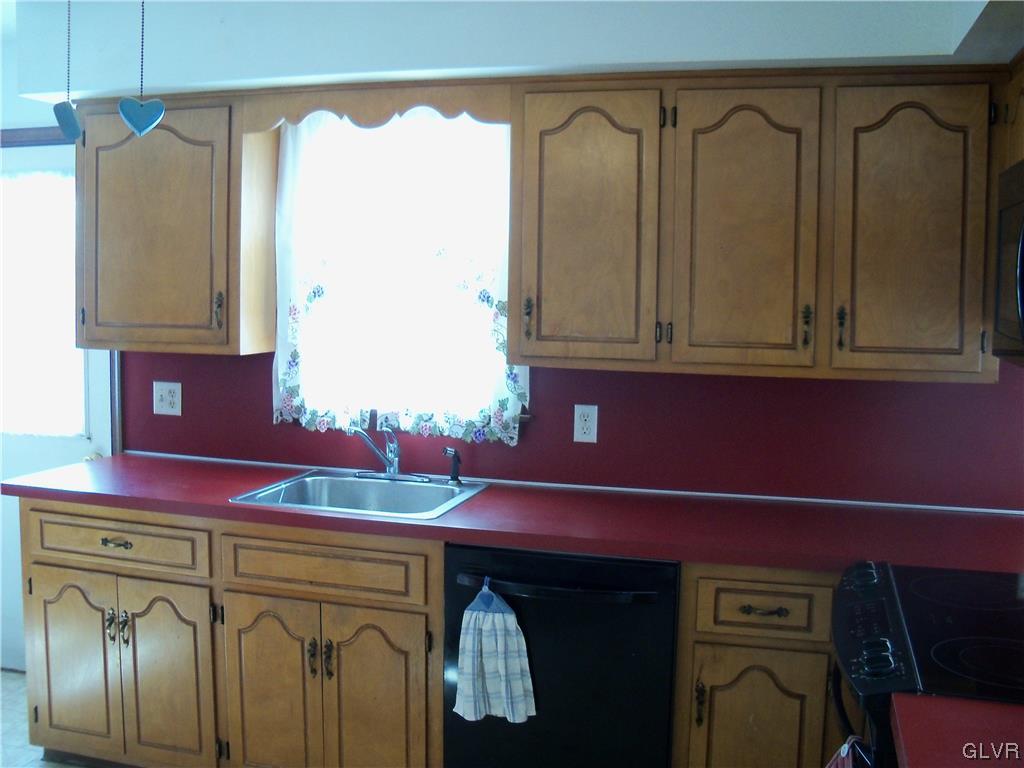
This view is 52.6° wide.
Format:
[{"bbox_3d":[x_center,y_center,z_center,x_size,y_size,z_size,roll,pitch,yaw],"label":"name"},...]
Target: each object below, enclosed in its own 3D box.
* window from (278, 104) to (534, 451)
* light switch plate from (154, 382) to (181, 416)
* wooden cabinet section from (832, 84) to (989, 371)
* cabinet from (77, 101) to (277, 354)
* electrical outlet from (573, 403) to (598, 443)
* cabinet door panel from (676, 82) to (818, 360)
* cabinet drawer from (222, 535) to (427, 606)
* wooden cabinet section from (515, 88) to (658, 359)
[{"bbox_3d":[-0.351,-0.345,3.188,0.850,1.030,0.080,2,5,15],"label":"window"},{"bbox_3d":[-1.180,0.051,3.541,0.115,0.115,0.008,2,5,15],"label":"light switch plate"},{"bbox_3d":[0.984,-0.382,2.555,0.380,0.718,0.020,2,5,15],"label":"wooden cabinet section"},{"bbox_3d":[-1.049,-0.485,3.291,0.614,0.769,0.333,2,5,15],"label":"cabinet"},{"bbox_3d":[0.225,0.122,3.150,0.071,0.114,0.008,2,5,15],"label":"electrical outlet"},{"bbox_3d":[0.604,-0.406,2.665,0.371,0.718,0.020,2,5,15],"label":"cabinet door panel"},{"bbox_3d":[-0.502,0.486,2.742,0.599,0.133,0.020,2,5,15],"label":"cabinet drawer"},{"bbox_3d":[0.210,-0.426,2.775,0.370,0.718,0.020,2,5,15],"label":"wooden cabinet section"}]

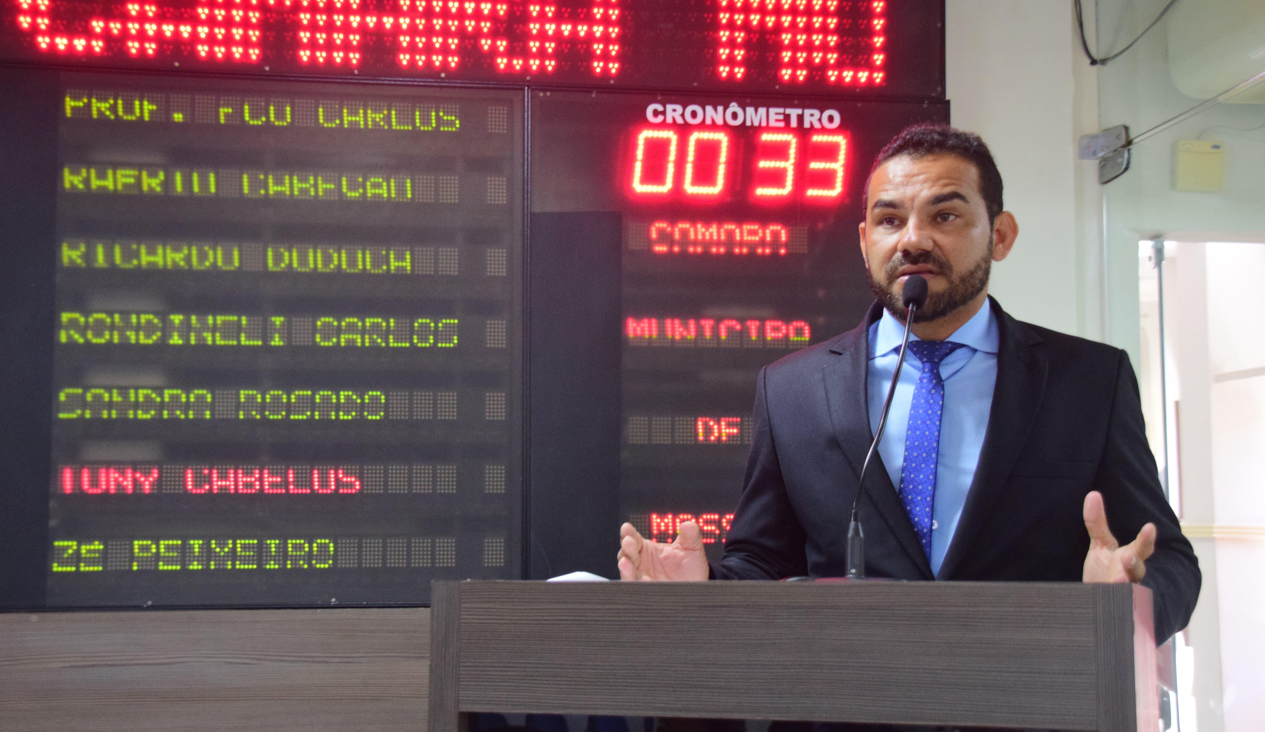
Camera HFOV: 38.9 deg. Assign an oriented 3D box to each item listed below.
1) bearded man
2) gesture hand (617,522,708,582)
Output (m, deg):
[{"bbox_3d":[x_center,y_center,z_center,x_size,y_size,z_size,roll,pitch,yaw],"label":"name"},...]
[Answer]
[{"bbox_3d":[0.345,0.580,2.000,0.660,1.740,0.480,-1,-5,17],"label":"bearded man"},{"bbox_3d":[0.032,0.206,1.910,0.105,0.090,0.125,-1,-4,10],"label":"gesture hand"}]

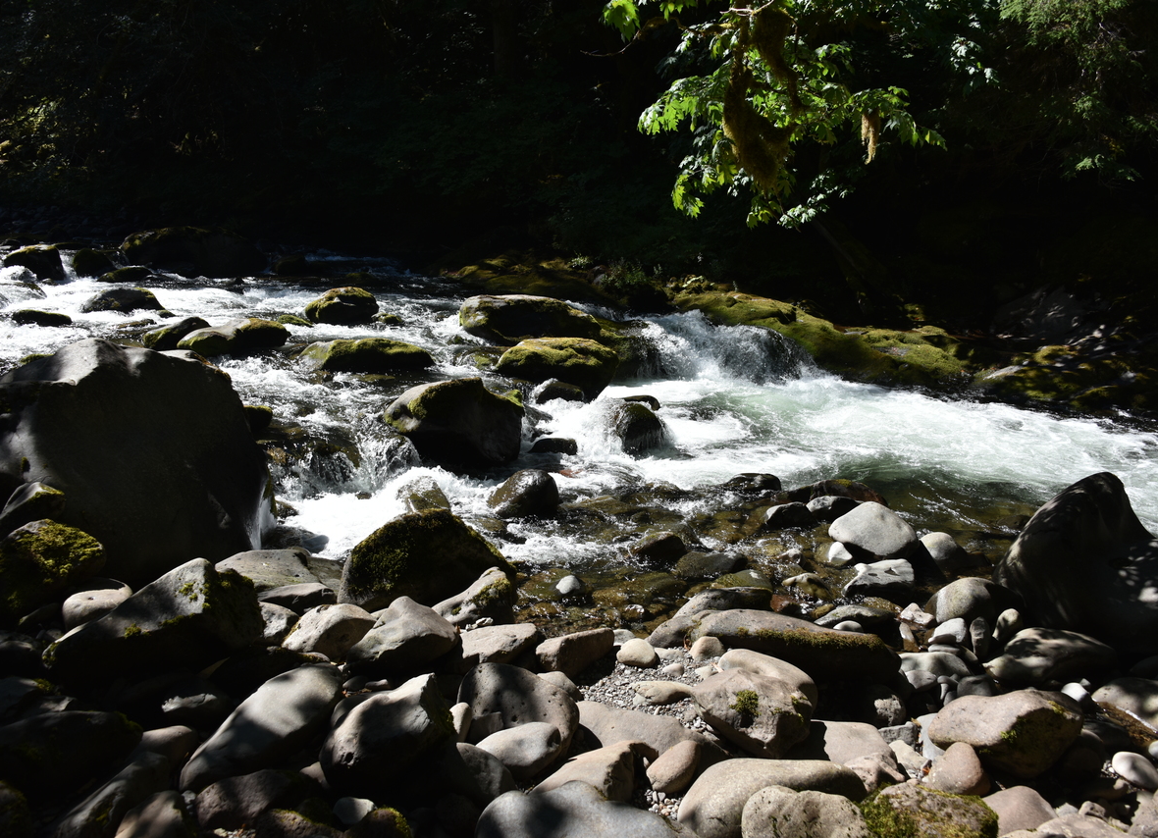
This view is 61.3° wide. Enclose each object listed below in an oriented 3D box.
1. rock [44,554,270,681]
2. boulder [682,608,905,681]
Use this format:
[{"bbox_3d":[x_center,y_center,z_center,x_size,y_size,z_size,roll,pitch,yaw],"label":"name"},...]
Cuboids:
[{"bbox_3d":[-1.676,0.809,3.902,0.807,0.448,0.500,-5,15,-21],"label":"rock"},{"bbox_3d":[0.872,0.951,4.054,0.883,0.253,0.318,4,14,17],"label":"boulder"}]

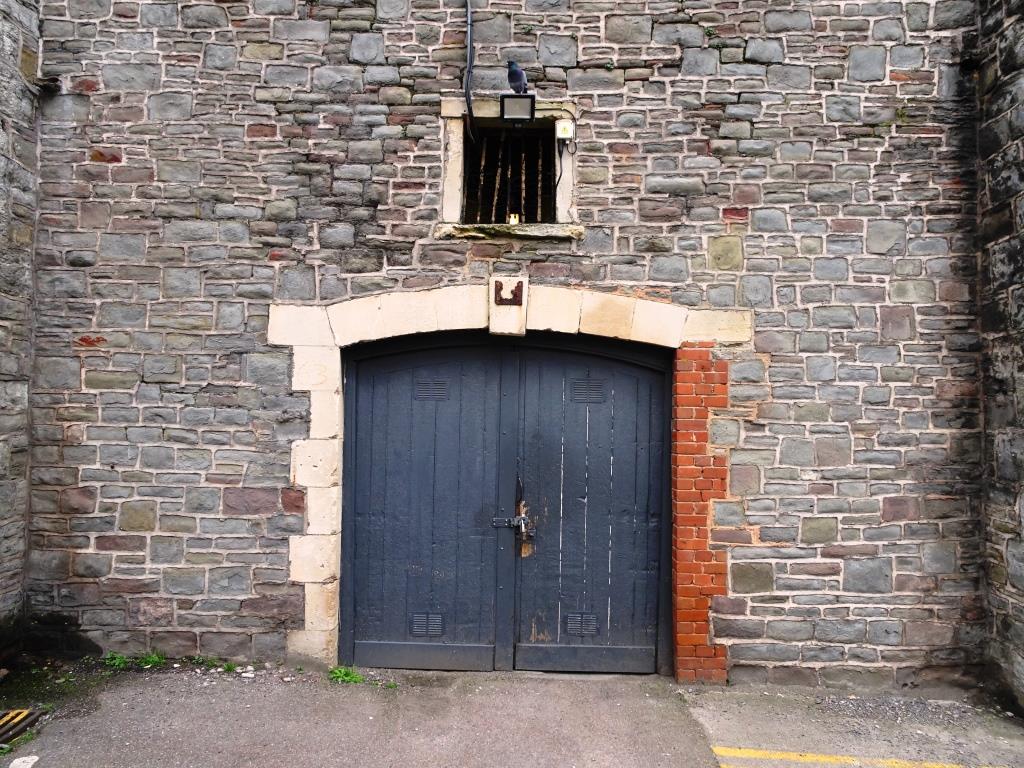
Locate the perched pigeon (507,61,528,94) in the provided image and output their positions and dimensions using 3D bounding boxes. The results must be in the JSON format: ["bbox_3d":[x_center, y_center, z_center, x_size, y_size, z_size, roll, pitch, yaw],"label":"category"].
[{"bbox_3d":[0.037,-1.890,4.420,0.125,0.225,0.200,-1,-2,30],"label":"perched pigeon"}]

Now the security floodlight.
[{"bbox_3d":[0.035,-1.700,4.380,0.208,0.170,0.100,0,6,0],"label":"security floodlight"}]

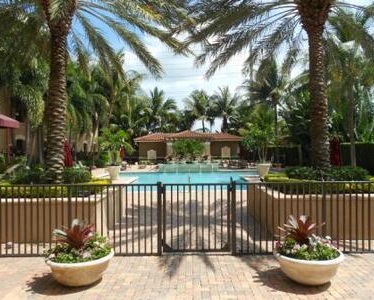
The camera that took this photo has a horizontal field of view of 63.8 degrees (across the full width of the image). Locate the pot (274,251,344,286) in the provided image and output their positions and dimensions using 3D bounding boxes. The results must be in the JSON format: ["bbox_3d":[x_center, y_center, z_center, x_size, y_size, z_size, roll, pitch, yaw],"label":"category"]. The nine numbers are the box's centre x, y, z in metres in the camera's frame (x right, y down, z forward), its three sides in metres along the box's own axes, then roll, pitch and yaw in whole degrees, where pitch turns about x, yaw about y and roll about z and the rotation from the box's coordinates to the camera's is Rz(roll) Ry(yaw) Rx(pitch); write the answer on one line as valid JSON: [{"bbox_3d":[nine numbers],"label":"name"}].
[{"bbox_3d":[1.630,1.570,4.060,0.875,0.370,0.875,0,0,0],"label":"pot"}]

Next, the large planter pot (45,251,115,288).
[{"bbox_3d":[-1.450,1.620,4.100,0.880,0.360,0.880,0,-1,0],"label":"large planter pot"}]

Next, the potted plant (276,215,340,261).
[{"bbox_3d":[1.630,1.170,4.070,0.870,0.570,0.820,0,-1,0],"label":"potted plant"}]

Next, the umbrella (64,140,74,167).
[{"bbox_3d":[-5.750,0.680,14.400,0.620,2.450,0.620,0,-1,0],"label":"umbrella"}]

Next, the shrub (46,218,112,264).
[{"bbox_3d":[-1.450,1.180,4.060,0.810,0.530,0.800,0,0,0],"label":"shrub"}]

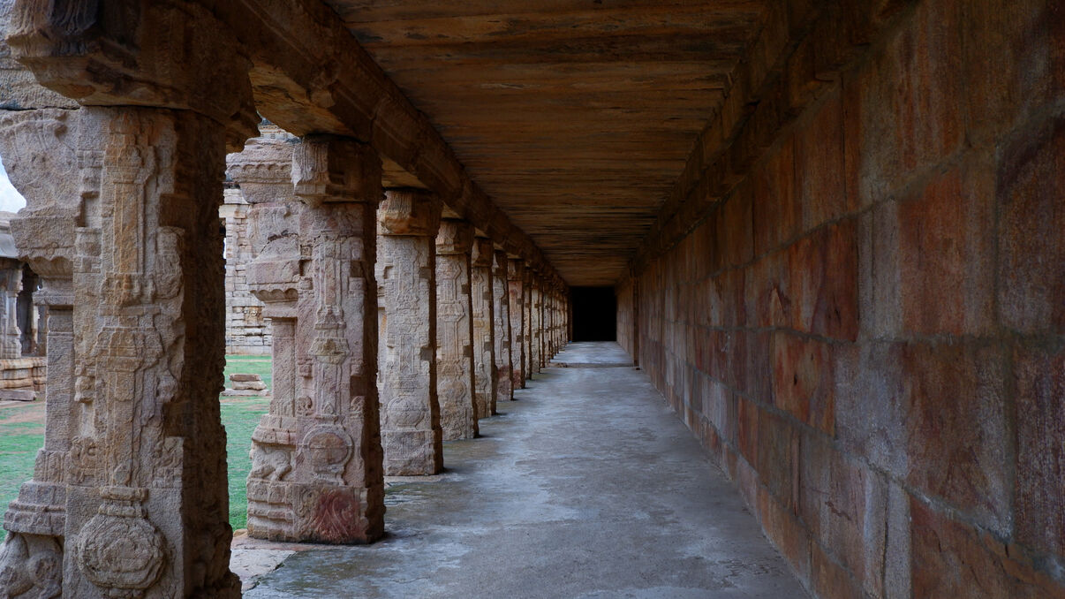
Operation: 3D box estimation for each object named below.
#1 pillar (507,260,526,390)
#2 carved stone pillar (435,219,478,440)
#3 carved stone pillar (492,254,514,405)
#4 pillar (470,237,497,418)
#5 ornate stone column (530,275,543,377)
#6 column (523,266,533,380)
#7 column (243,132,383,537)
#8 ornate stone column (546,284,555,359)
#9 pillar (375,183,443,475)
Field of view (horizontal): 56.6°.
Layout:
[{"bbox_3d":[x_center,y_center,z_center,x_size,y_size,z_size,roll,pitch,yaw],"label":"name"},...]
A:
[{"bbox_3d":[-0.473,0.512,20.860,0.600,2.720,0.550,0,-1,4],"label":"pillar"},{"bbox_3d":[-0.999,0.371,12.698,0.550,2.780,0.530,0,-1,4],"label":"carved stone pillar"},{"bbox_3d":[-0.655,0.467,18.086,0.600,2.720,0.550,0,-1,4],"label":"carved stone pillar"},{"bbox_3d":[-0.837,0.421,15.312,0.600,2.720,0.550,0,-1,4],"label":"pillar"},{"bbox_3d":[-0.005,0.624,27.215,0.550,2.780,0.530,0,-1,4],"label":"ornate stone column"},{"bbox_3d":[-0.291,0.558,23.635,0.600,2.720,0.550,0,-1,4],"label":"column"},{"bbox_3d":[-1.519,0.283,6.997,0.870,2.720,0.550,0,-1,4],"label":"column"},{"bbox_3d":[0.438,0.742,34.732,0.600,2.720,0.550,0,-1,4],"label":"ornate stone column"},{"bbox_3d":[-1.202,0.329,9.763,0.600,2.720,0.550,0,-1,4],"label":"pillar"}]

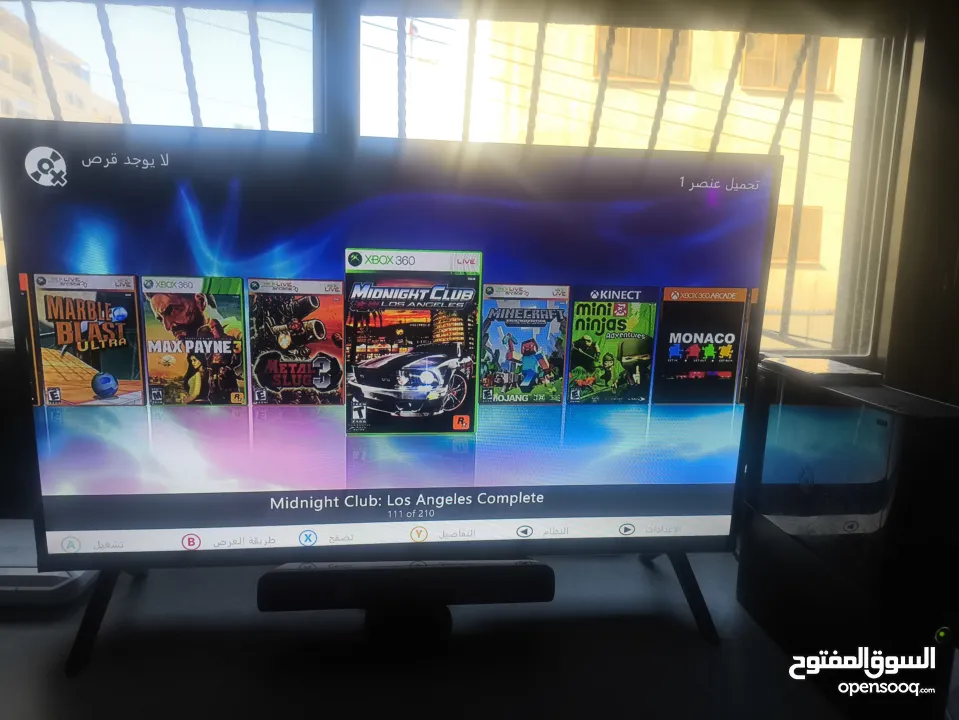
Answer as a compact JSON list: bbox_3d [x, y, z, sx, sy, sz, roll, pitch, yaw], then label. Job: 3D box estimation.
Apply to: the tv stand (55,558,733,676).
[{"bbox_3d":[-0.070,0.235,0.723,0.610,0.056,0.172,1,12,-7],"label":"tv stand"}]

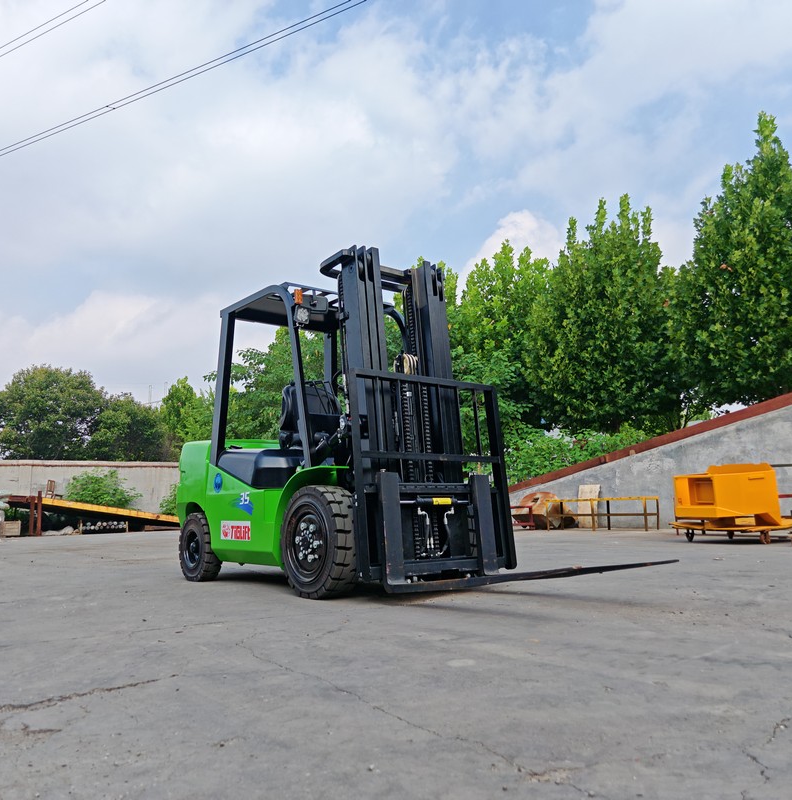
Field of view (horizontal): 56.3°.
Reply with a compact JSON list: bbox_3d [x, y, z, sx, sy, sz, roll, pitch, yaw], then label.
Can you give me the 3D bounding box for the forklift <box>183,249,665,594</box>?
[{"bbox_3d":[-0.207,0.182,5.122,1.220,2.210,4.130,6,-11,-37],"label":"forklift"}]

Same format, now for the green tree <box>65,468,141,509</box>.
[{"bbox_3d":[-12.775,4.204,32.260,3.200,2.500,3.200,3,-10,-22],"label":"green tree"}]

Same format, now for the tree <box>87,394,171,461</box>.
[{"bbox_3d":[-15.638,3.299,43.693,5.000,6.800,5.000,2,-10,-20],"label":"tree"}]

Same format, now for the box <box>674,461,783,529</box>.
[{"bbox_3d":[5.173,1.509,11.613,1.000,0.970,1.300,2,-10,-21],"label":"box"}]

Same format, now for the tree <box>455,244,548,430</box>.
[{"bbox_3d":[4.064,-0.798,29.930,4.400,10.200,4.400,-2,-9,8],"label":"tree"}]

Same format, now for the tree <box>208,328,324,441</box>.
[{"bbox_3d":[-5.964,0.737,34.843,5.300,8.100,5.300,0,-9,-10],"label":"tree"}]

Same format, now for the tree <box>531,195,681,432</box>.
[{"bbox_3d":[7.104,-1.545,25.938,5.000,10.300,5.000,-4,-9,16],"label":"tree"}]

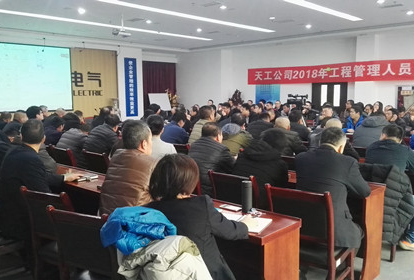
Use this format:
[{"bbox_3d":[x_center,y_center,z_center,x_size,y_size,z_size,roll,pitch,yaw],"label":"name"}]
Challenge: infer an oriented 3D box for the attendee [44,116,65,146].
[{"bbox_3d":[-2.102,0.282,5.387,0.550,1.300,0.800,6,9,44],"label":"attendee"}]

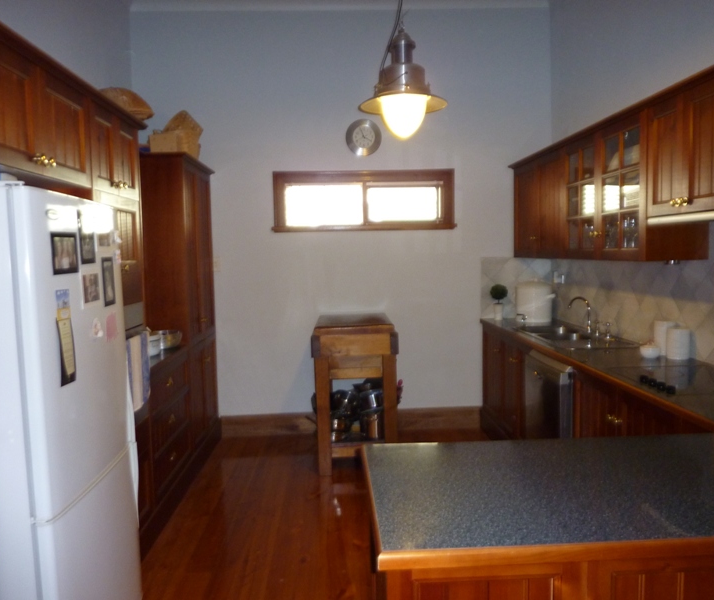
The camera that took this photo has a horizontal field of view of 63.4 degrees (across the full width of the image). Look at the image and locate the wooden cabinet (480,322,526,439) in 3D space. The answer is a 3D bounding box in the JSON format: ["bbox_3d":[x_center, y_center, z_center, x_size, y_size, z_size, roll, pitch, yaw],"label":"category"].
[{"bbox_3d":[1.318,0.657,4.208,0.572,0.885,1.032,-1,5,-2],"label":"wooden cabinet"}]

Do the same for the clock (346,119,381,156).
[{"bbox_3d":[0.055,-1.269,4.506,0.286,0.286,0.042,-1,5,-2],"label":"clock"}]

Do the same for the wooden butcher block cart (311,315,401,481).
[{"bbox_3d":[-0.013,0.641,4.100,0.545,0.995,0.670,-1,5,-2],"label":"wooden butcher block cart"}]

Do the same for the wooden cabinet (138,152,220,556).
[{"bbox_3d":[-1.343,0.151,3.608,0.573,2.110,1.947,-1,5,-2],"label":"wooden cabinet"}]

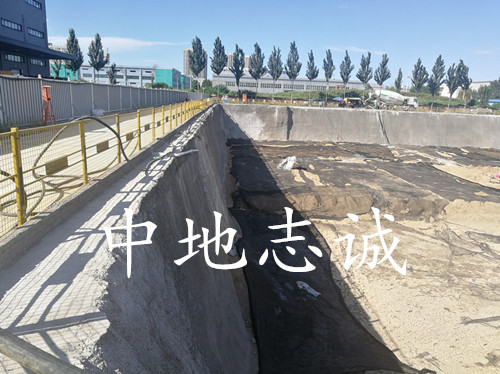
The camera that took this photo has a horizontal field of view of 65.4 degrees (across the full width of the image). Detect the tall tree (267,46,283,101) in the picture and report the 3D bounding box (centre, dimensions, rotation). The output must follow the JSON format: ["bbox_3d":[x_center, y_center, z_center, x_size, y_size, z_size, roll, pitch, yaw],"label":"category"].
[{"bbox_3d":[5.246,-24.105,83.429,3.430,11.330,3.430,3,13,3],"label":"tall tree"}]

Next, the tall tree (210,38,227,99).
[{"bbox_3d":[-5.610,-21.010,70.680,3.100,11.690,3.100,2,13,0],"label":"tall tree"}]

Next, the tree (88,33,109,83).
[{"bbox_3d":[-26.831,-21.474,69.000,3.450,10.940,3.280,2,13,0],"label":"tree"}]

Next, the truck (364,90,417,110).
[{"bbox_3d":[27.670,-16.960,75.550,10.000,4.000,2.550,3,13,4],"label":"truck"}]

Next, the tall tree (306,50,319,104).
[{"bbox_3d":[11.458,-20.144,72.000,2.400,9.800,2.280,2,13,0],"label":"tall tree"}]

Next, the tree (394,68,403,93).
[{"bbox_3d":[33.968,-23.248,88.937,1.940,7.300,1.940,7,14,19],"label":"tree"}]

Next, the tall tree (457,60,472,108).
[{"bbox_3d":[48.418,-23.038,87.943,3.610,10.530,3.610,9,15,27],"label":"tall tree"}]

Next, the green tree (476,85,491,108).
[{"bbox_3d":[45.549,-17.361,76.000,2.630,4.950,2.500,2,13,0],"label":"green tree"}]

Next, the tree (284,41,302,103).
[{"bbox_3d":[8.230,-20.900,72.170,3.300,11.790,3.300,2,13,0],"label":"tree"}]

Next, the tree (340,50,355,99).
[{"bbox_3d":[18.770,-20.280,73.800,2.700,10.600,2.700,2,13,0],"label":"tree"}]

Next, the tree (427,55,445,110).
[{"bbox_3d":[34.757,-19.440,73.000,3.280,10.240,3.120,2,13,0],"label":"tree"}]

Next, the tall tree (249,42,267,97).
[{"bbox_3d":[1.347,-20.617,70.000,3.140,10.280,2.990,2,13,0],"label":"tall tree"}]

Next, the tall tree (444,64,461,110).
[{"bbox_3d":[39.800,-19.410,75.930,3.000,9.470,3.000,2,13,0],"label":"tall tree"}]

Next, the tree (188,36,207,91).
[{"bbox_3d":[-10.342,-23.738,76.750,3.550,11.130,3.550,1,14,-8],"label":"tree"}]

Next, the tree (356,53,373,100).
[{"bbox_3d":[21.214,-19.958,72.500,2.980,9.790,2.830,2,13,0],"label":"tree"}]

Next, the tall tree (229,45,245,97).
[{"bbox_3d":[-2.720,-23.918,81.520,3.350,11.160,3.350,2,13,-2],"label":"tall tree"}]

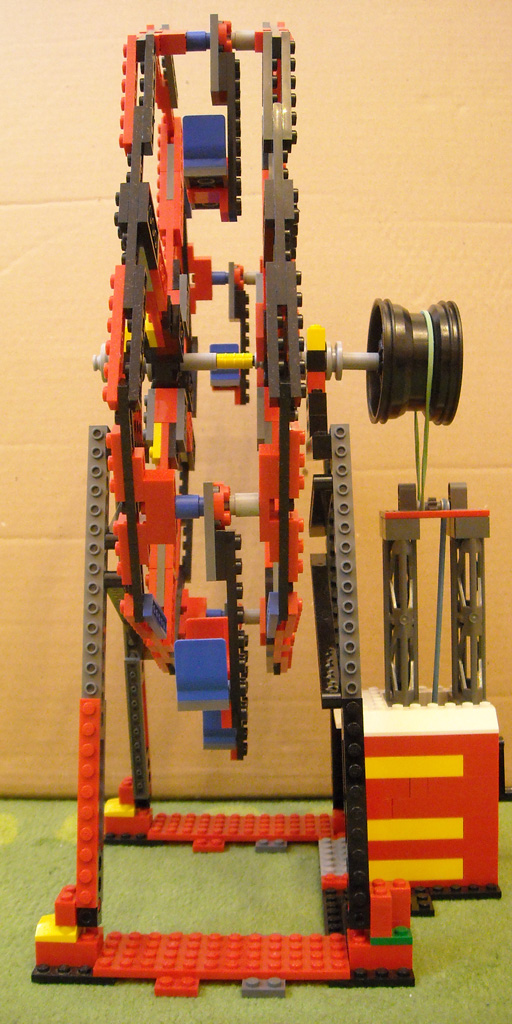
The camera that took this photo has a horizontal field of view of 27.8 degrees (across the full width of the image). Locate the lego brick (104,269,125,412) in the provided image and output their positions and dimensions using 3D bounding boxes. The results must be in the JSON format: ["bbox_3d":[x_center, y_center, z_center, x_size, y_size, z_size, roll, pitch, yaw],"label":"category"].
[{"bbox_3d":[-0.046,-0.058,0.343,0.005,0.048,0.008,1,-15,2],"label":"lego brick"}]

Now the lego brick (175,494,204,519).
[{"bbox_3d":[-0.023,-0.002,0.352,0.010,0.008,0.008,0,2,2],"label":"lego brick"}]

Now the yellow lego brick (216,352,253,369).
[{"bbox_3d":[-0.009,-0.067,0.461,0.016,0.007,0.007,0,1,2],"label":"yellow lego brick"}]

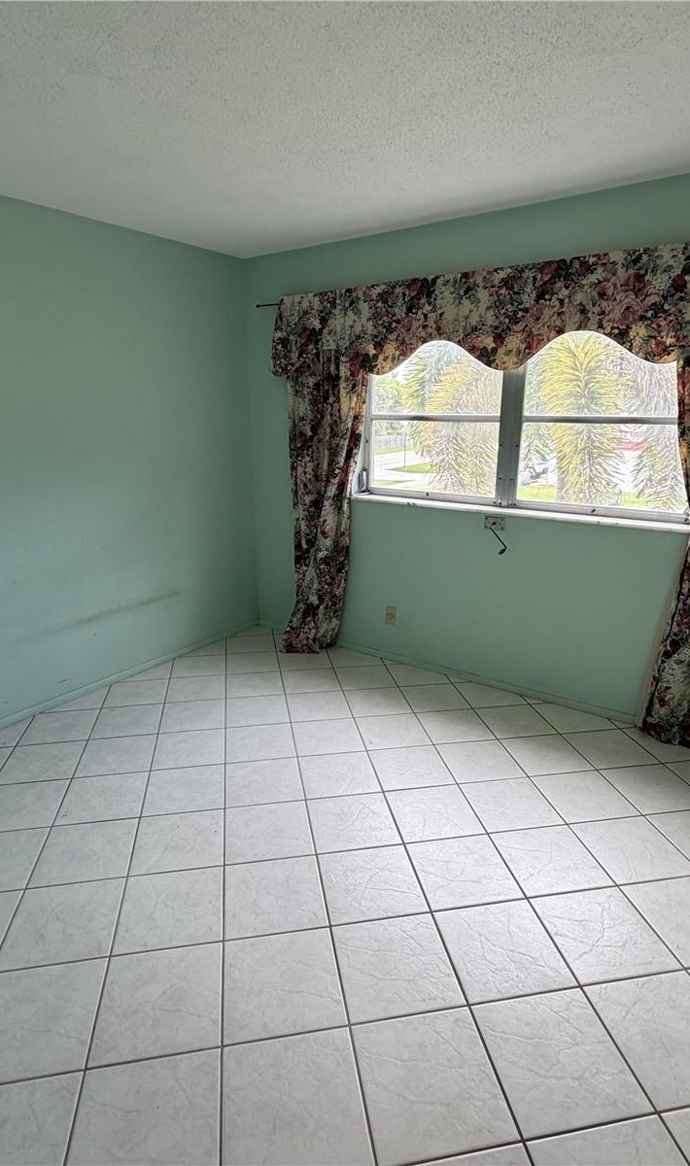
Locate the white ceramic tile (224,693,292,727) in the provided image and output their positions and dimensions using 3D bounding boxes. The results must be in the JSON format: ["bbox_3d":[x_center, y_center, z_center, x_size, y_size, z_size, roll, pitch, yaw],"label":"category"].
[{"bbox_3d":[-0.465,0.681,3.323,0.321,0.010,0.321,-3,16,-10],"label":"white ceramic tile"}]

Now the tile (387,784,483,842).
[{"bbox_3d":[0.349,0.904,2.464,0.318,0.010,0.318,-3,16,-10],"label":"tile"}]

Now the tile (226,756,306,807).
[{"bbox_3d":[-0.350,0.859,2.704,0.321,0.010,0.321,-3,16,-10],"label":"tile"}]

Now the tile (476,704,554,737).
[{"bbox_3d":[0.880,0.711,3.236,0.321,0.010,0.321,-3,16,-10],"label":"tile"}]

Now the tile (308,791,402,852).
[{"bbox_3d":[0.030,0.933,2.451,0.321,0.010,0.321,-3,16,-10],"label":"tile"}]

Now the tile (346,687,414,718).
[{"bbox_3d":[0.184,0.653,3.441,0.324,0.010,0.324,-3,16,-10],"label":"tile"}]

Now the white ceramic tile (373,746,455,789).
[{"bbox_3d":[0.298,0.831,2.820,0.324,0.010,0.324,-3,16,-10],"label":"white ceramic tile"}]

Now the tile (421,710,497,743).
[{"bbox_3d":[0.558,0.726,3.181,0.321,0.010,0.321,-3,16,-10],"label":"tile"}]

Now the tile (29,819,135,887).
[{"bbox_3d":[-0.936,0.977,2.284,0.321,0.010,0.321,-3,16,-10],"label":"tile"}]

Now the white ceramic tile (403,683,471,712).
[{"bbox_3d":[0.501,0.637,3.490,0.321,0.010,0.321,-3,16,-10],"label":"white ceramic tile"}]

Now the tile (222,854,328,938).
[{"bbox_3d":[-0.234,1.040,2.089,0.324,0.010,0.324,-3,16,-10],"label":"tile"}]

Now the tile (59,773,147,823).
[{"bbox_3d":[-0.975,0.876,2.553,0.315,0.010,0.315,-3,16,-10],"label":"tile"}]

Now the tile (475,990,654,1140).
[{"bbox_3d":[0.518,1.166,1.550,0.318,0.010,0.318,-3,16,-10],"label":"tile"}]

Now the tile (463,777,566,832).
[{"bbox_3d":[0.666,0.890,2.519,0.318,0.010,0.318,-3,16,-10],"label":"tile"}]

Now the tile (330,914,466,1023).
[{"bbox_3d":[0.146,1.114,1.834,0.324,0.010,0.324,-3,16,-10],"label":"tile"}]

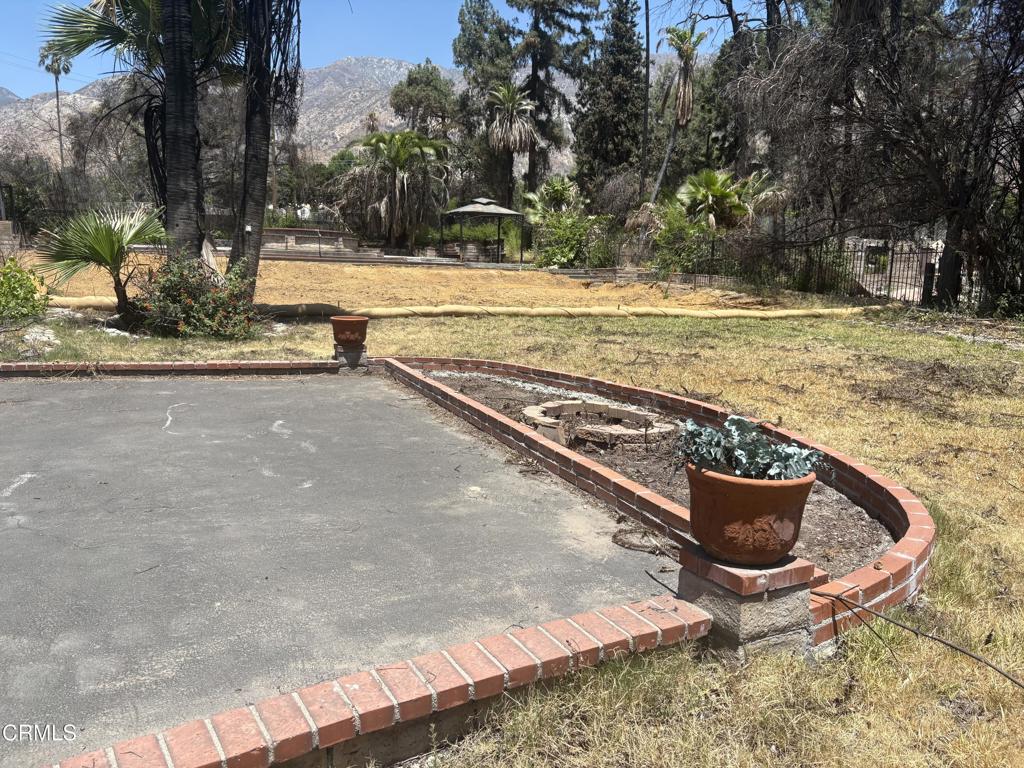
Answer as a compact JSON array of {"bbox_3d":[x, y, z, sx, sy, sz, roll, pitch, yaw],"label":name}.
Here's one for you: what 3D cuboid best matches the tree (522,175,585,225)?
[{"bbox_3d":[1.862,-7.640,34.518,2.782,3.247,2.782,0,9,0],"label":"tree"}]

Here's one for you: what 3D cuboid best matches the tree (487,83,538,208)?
[{"bbox_3d":[0.029,-12.805,44.516,3.009,8.848,3.009,0,9,0],"label":"tree"}]

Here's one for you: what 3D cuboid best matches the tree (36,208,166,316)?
[{"bbox_3d":[-7.752,-2.293,14.525,2.456,1.996,2.210,0,9,0],"label":"tree"}]

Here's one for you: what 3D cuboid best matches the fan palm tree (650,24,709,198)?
[{"bbox_3d":[8.223,-12.591,38.466,2.999,10.144,2.549,0,9,0],"label":"fan palm tree"}]

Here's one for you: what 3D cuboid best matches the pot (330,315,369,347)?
[{"bbox_3d":[-1.826,-0.594,8.683,0.404,0.288,0.404,0,9,0],"label":"pot"}]

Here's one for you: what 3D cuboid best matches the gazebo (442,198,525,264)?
[{"bbox_3d":[-1.287,-6.698,33.661,2.950,2.770,2.950,3,10,19],"label":"gazebo"}]

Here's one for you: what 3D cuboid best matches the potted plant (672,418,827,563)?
[{"bbox_3d":[0.782,0.340,2.532,0.485,0.444,0.460,0,9,0],"label":"potted plant"}]

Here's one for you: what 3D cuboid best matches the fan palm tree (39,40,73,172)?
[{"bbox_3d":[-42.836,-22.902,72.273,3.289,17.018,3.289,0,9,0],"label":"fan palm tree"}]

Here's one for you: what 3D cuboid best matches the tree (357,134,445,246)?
[{"bbox_3d":[-5.151,-8.905,35.531,4.435,5.396,4.435,0,9,0],"label":"tree"}]

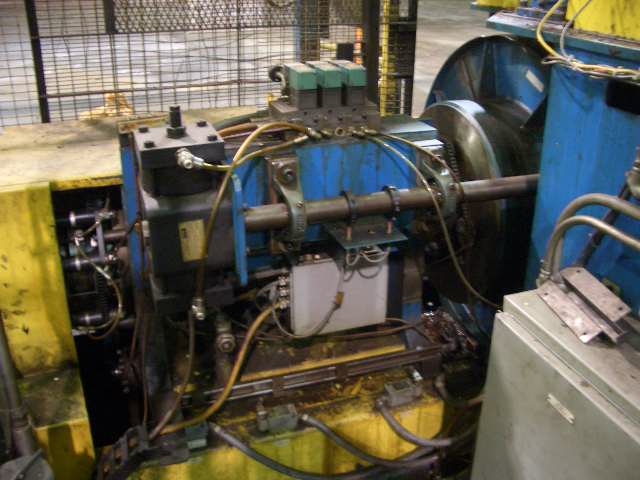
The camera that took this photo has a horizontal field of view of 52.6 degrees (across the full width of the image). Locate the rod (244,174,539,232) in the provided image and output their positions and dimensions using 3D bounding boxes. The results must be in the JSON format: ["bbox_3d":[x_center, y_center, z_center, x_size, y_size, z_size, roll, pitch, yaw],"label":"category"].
[{"bbox_3d":[0.258,-0.121,2.005,0.998,0.064,0.064,-8,25,-18],"label":"rod"}]

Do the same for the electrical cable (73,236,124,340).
[{"bbox_3d":[-0.674,0.151,1.922,0.164,0.348,0.112,-8,25,-18],"label":"electrical cable"}]

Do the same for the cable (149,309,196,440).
[{"bbox_3d":[-0.417,0.381,1.826,0.176,0.322,0.136,-8,25,-18],"label":"cable"}]

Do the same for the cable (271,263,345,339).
[{"bbox_3d":[-0.048,0.179,2.091,0.223,0.256,0.132,-8,25,-18],"label":"cable"}]

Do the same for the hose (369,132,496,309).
[{"bbox_3d":[0.398,-0.030,2.122,0.501,0.656,0.177,-8,25,-18],"label":"hose"}]

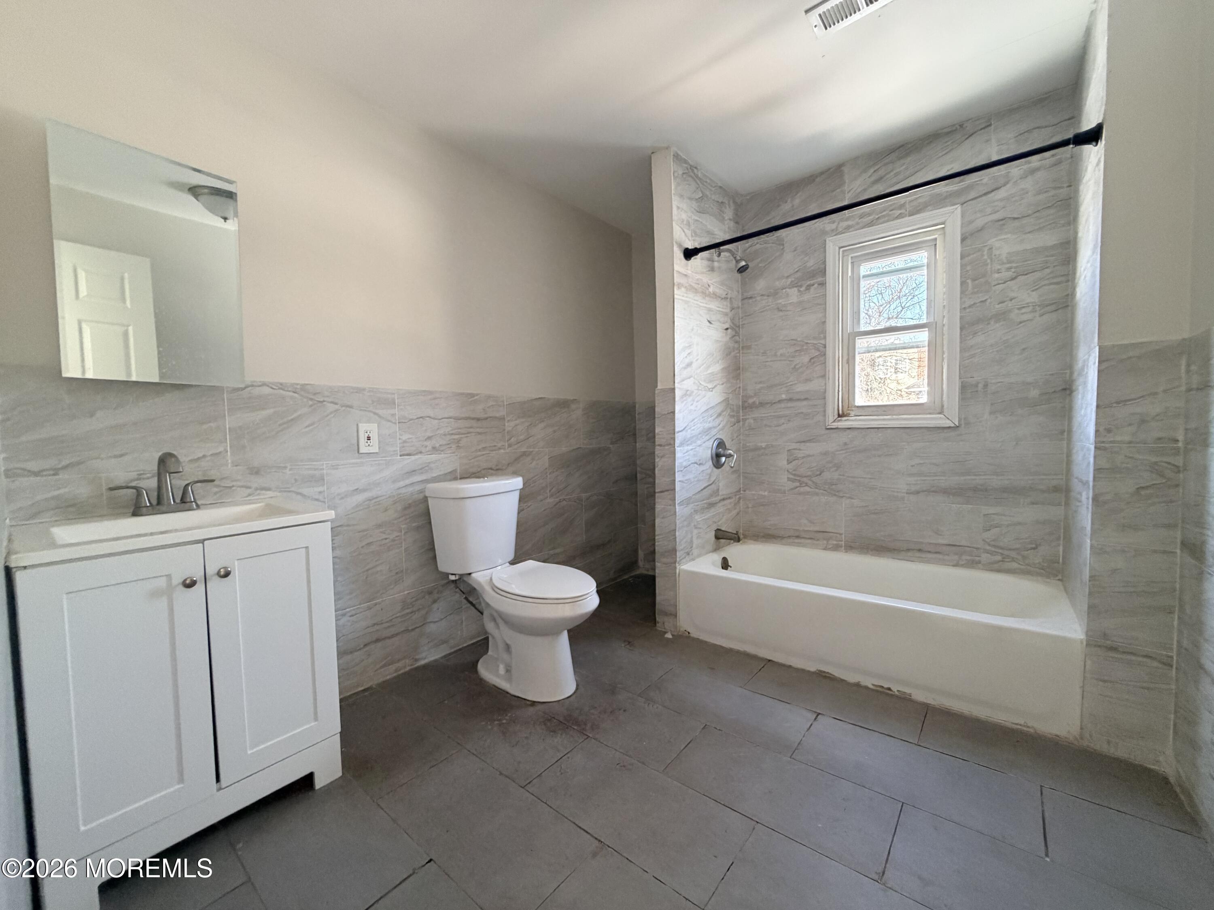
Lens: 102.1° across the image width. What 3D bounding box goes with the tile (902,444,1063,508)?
[{"bbox_3d":[1.776,0.087,2.339,0.595,0.298,0.012,1,4,39],"label":"tile"}]

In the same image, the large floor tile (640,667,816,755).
[{"bbox_3d":[0.457,0.967,1.897,0.608,0.010,0.311,1,4,39],"label":"large floor tile"}]

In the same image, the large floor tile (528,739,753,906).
[{"bbox_3d":[0.077,0.990,1.383,0.600,0.012,0.308,1,4,39],"label":"large floor tile"}]

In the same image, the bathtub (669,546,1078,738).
[{"bbox_3d":[1.195,0.740,2.353,1.502,0.347,0.760,1,4,39],"label":"bathtub"}]

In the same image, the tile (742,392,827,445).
[{"bbox_3d":[1.044,-0.225,2.917,0.505,0.303,0.010,1,4,39],"label":"tile"}]

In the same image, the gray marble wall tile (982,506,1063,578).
[{"bbox_3d":[1.903,0.380,2.254,0.280,0.306,0.012,1,4,39],"label":"gray marble wall tile"}]

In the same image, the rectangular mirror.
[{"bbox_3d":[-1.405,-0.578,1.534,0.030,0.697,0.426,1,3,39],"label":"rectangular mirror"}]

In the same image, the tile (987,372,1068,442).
[{"bbox_3d":[1.897,-0.209,2.220,0.268,0.303,0.010,1,4,39],"label":"tile"}]

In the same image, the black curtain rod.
[{"bbox_3d":[0.959,-1.014,2.010,1.498,0.060,0.060,1,4,39],"label":"black curtain rod"}]

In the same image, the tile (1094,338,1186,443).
[{"bbox_3d":[1.597,-0.181,1.477,0.177,0.304,0.011,1,3,39],"label":"tile"}]

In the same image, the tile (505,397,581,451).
[{"bbox_3d":[-0.353,-0.182,2.864,0.012,0.298,0.600,1,4,39],"label":"tile"}]

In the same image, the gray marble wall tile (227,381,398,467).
[{"bbox_3d":[-1.117,-0.121,1.930,0.010,0.298,0.608,1,3,39],"label":"gray marble wall tile"}]

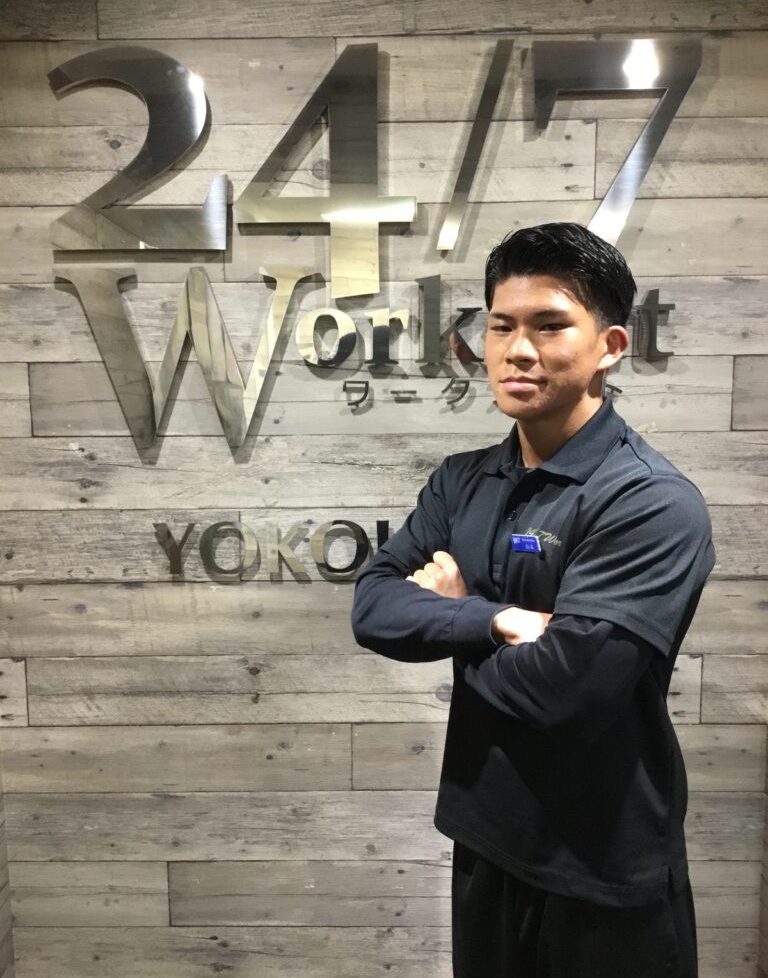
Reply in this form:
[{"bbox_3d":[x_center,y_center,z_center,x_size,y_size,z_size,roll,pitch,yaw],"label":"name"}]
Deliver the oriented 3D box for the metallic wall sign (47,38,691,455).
[{"bbox_3d":[-0.017,-0.393,1.523,1.046,0.653,0.030,0,7,1],"label":"metallic wall sign"}]

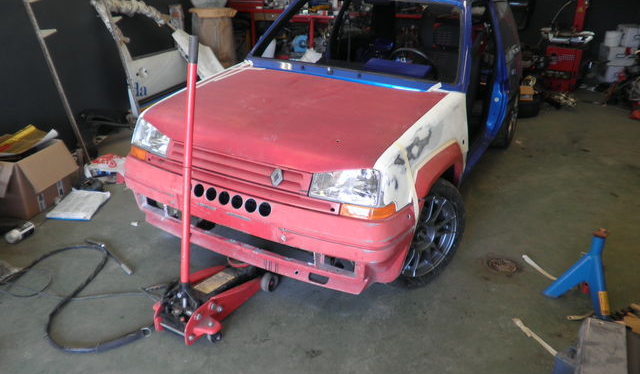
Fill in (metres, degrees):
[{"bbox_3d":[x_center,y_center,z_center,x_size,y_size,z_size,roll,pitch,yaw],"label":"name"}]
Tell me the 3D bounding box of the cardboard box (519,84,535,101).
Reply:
[{"bbox_3d":[2.325,-1.063,5.423,0.155,0.165,0.140,2,24,0],"label":"cardboard box"}]

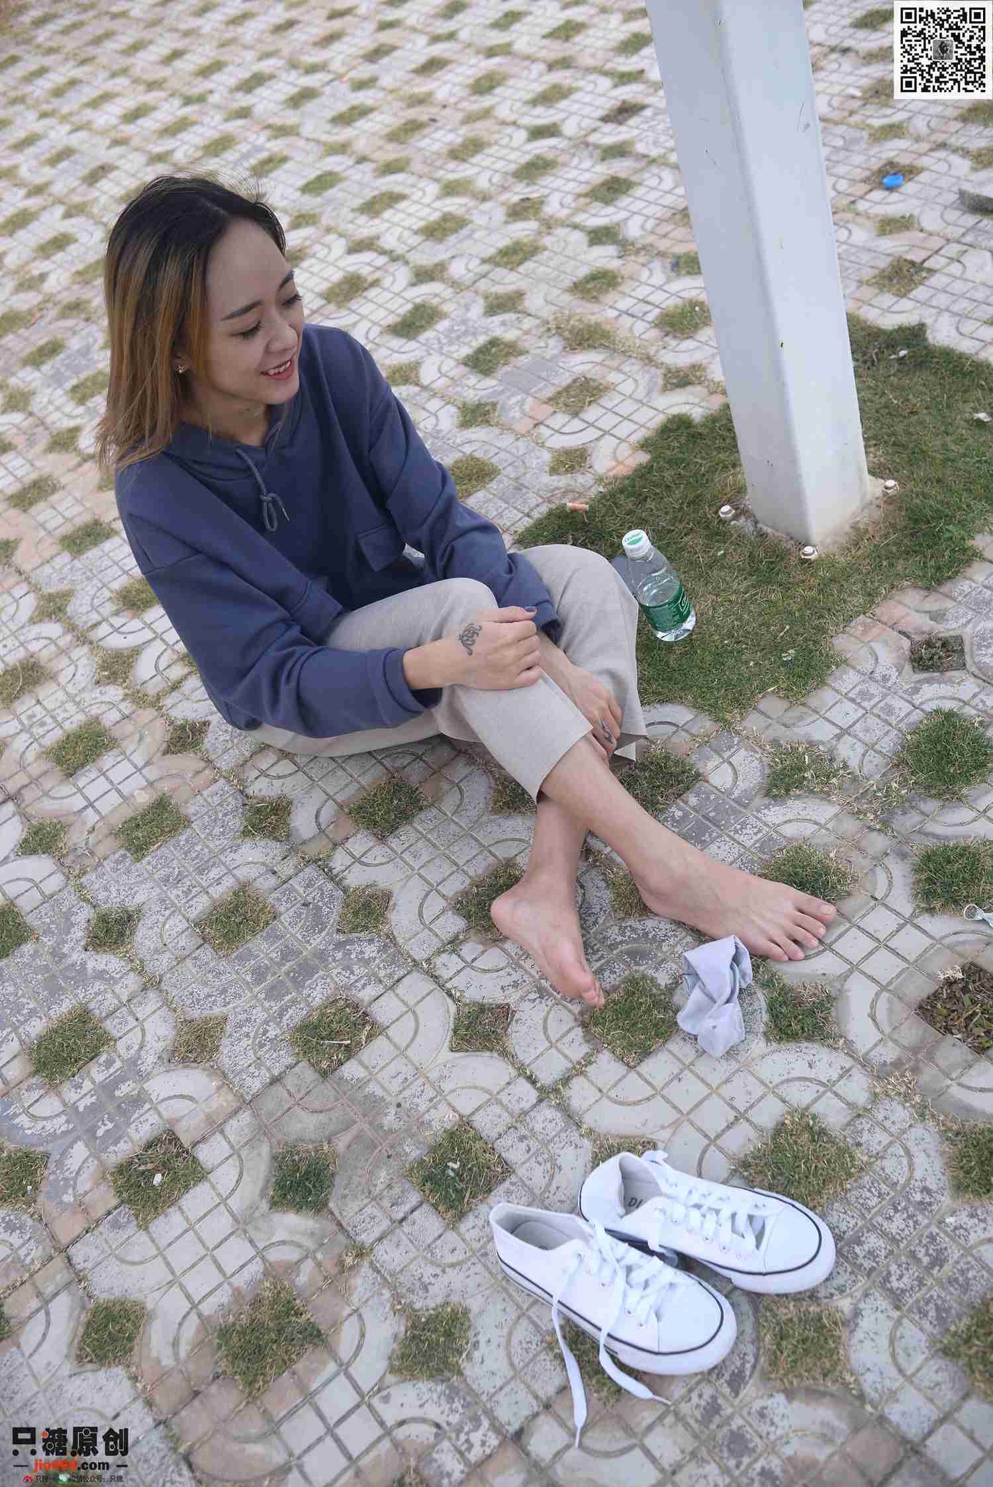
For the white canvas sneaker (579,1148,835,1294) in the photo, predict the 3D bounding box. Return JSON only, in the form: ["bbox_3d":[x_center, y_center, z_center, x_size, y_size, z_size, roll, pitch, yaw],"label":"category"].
[{"bbox_3d":[0.190,0.440,1.385,0.252,0.095,0.095,7,50,27],"label":"white canvas sneaker"}]

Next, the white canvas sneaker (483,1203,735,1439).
[{"bbox_3d":[0.100,0.496,1.367,0.249,0.095,0.095,16,55,34],"label":"white canvas sneaker"}]

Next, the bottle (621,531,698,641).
[{"bbox_3d":[0.215,-0.215,1.963,0.063,0.175,0.063,-14,48,17],"label":"bottle"}]

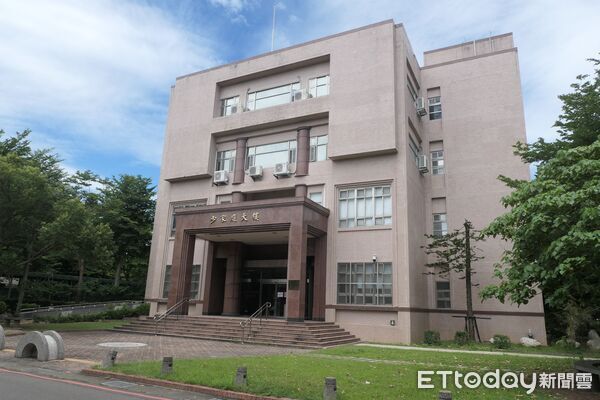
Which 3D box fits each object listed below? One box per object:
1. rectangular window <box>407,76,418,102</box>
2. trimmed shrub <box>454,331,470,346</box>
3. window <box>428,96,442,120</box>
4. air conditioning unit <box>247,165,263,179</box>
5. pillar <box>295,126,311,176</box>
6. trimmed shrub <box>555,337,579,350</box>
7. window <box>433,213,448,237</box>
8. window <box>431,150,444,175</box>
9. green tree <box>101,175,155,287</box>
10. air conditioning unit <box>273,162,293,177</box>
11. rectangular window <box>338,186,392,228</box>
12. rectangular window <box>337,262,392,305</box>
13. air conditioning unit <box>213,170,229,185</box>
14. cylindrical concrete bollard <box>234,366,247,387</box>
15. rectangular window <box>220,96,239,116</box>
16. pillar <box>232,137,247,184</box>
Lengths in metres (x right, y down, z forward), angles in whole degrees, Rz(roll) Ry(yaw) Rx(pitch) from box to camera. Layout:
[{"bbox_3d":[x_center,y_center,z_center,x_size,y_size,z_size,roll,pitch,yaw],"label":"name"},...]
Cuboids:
[{"bbox_3d":[7.172,-6.689,25.537,0.128,1.624,3.538,-5,-16,26],"label":"rectangular window"},{"bbox_3d":[7.696,6.565,19.001,0.700,0.680,0.700,-5,-16,26],"label":"trimmed shrub"},{"bbox_3d":[9.233,-6.224,27.264,0.812,1.647,0.139,-5,-16,26],"label":"window"},{"bbox_3d":[-2.654,-1.739,24.405,0.780,0.600,0.330,-5,-16,26],"label":"air conditioning unit"},{"bbox_3d":[0.195,-2.960,24.698,0.847,3.074,0.812,2,-14,1],"label":"pillar"},{"bbox_3d":[13.301,7.077,19.876,1.137,0.626,1.044,-5,-16,26],"label":"trimmed shrub"},{"bbox_3d":[8.416,1.529,23.979,0.830,1.480,0.130,-5,-16,26],"label":"window"},{"bbox_3d":[9.097,-2.418,26.308,0.800,1.659,0.139,-5,-16,26],"label":"window"},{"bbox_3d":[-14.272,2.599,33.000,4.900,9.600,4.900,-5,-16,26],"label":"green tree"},{"bbox_3d":[-1.020,-1.821,23.577,0.800,0.600,0.330,-5,-16,26],"label":"air conditioning unit"},{"bbox_3d":[3.492,0.448,21.638,3.010,2.202,0.150,-5,-16,26],"label":"rectangular window"},{"bbox_3d":[3.317,4.302,20.644,2.926,2.113,0.150,-5,-16,26],"label":"rectangular window"},{"bbox_3d":[-5.016,-1.470,25.559,0.800,0.660,0.330,-5,-16,26],"label":"air conditioning unit"},{"bbox_3d":[-1.206,3.637,8.220,0.233,0.377,0.233,-5,-16,26],"label":"cylindrical concrete bollard"},{"bbox_3d":[-4.795,-6.295,27.245,1.520,1.380,0.130,-5,-16,26],"label":"rectangular window"},{"bbox_3d":[-3.846,-2.408,25.345,0.680,2.900,0.500,-5,-16,26],"label":"pillar"}]

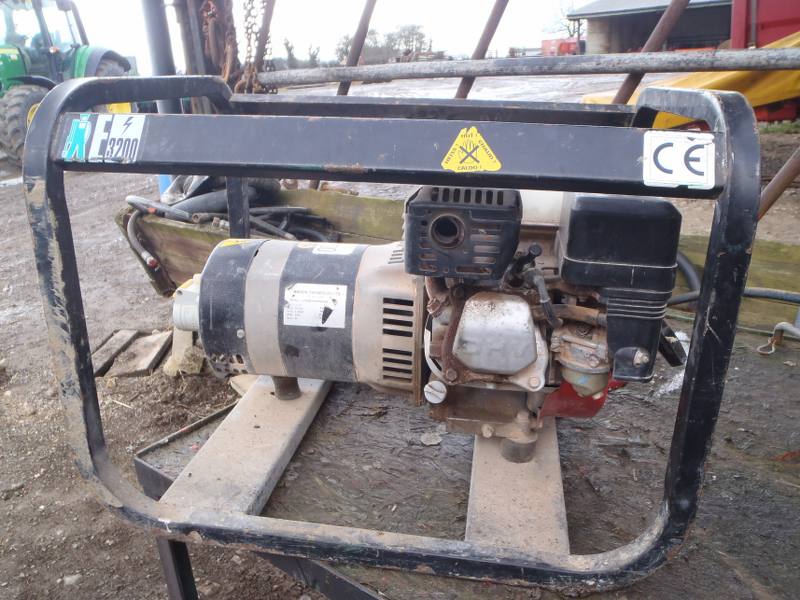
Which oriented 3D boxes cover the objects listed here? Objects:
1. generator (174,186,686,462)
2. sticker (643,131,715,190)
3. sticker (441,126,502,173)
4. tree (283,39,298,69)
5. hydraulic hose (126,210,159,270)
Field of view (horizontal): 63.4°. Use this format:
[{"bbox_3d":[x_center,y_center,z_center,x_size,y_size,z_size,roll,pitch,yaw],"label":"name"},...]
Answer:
[{"bbox_3d":[0.008,-0.007,0.789,0.570,0.360,0.345,4,21,9],"label":"generator"},{"bbox_3d":[0.209,-0.105,0.485,0.052,0.042,0.001,4,-3,9],"label":"sticker"},{"bbox_3d":[0.057,-0.118,0.508,0.047,0.037,0.001,4,-3,9],"label":"sticker"},{"bbox_3d":[-17.768,-39.754,105.000,2.500,5.200,2.500,-3,20,0],"label":"tree"},{"bbox_3d":[-0.585,-0.135,1.470,0.075,0.145,0.065,-3,20,0],"label":"hydraulic hose"}]

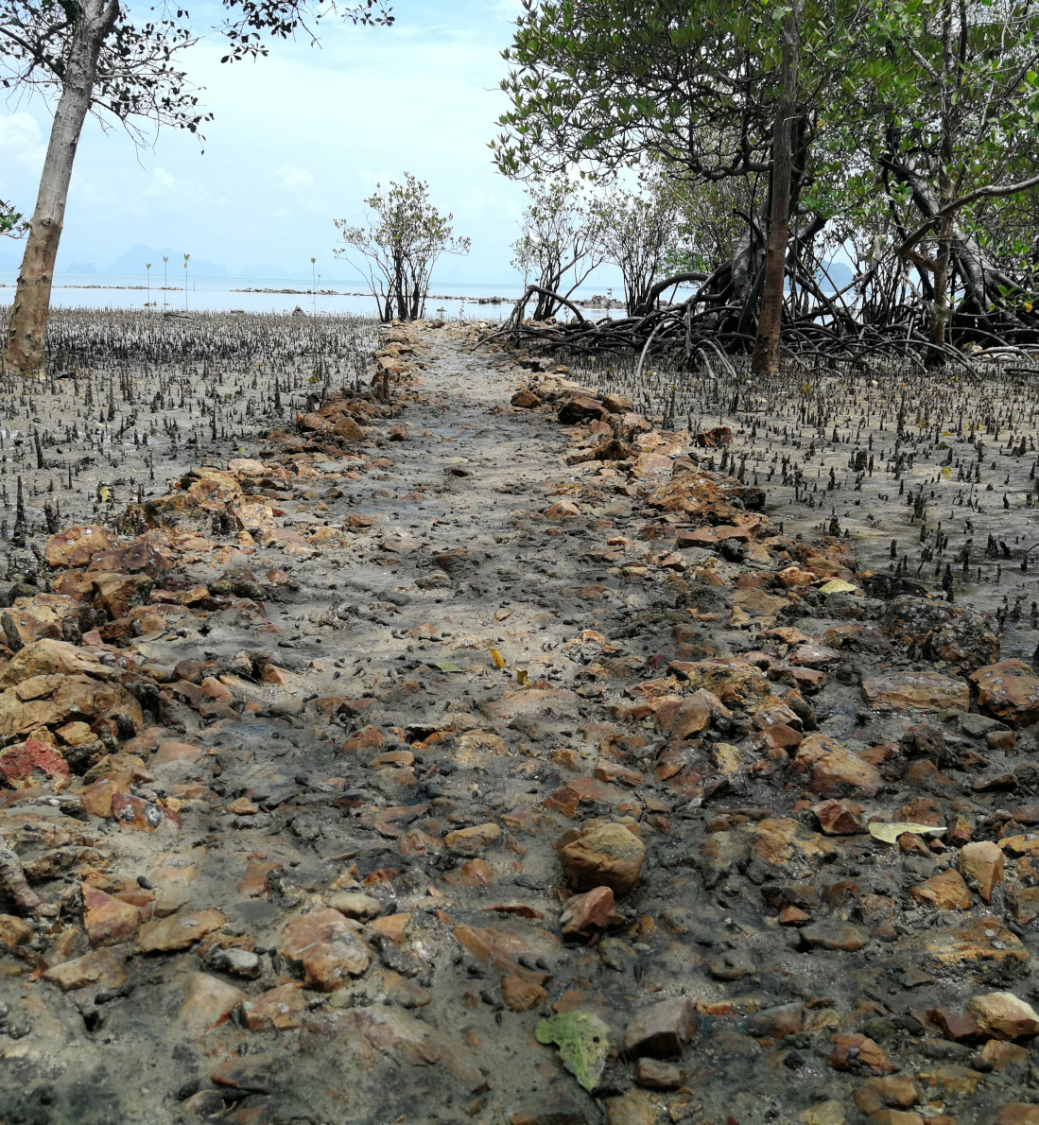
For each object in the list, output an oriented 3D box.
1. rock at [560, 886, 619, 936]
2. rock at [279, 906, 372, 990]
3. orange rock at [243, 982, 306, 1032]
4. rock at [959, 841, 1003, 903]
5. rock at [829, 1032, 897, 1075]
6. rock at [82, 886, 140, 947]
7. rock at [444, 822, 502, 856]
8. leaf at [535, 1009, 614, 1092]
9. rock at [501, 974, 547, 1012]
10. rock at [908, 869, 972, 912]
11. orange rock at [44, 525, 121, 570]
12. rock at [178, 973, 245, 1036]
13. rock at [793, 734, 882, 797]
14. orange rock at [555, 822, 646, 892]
[{"bbox_3d":[0.107,0.527,1.774,0.090,0.062,0.066,2,13,4],"label":"rock"},{"bbox_3d":[-0.279,0.551,1.677,0.130,0.081,0.140,-1,14,-10],"label":"rock"},{"bbox_3d":[-0.287,0.519,1.369,0.075,0.042,0.049,-2,14,-15],"label":"orange rock"},{"bbox_3d":[0.747,0.501,1.895,0.064,0.088,0.076,7,14,23],"label":"rock"},{"bbox_3d":[0.387,0.553,1.318,0.073,0.031,0.047,4,14,10],"label":"rock"},{"bbox_3d":[-0.533,0.462,1.527,0.065,0.071,0.061,5,14,15],"label":"rock"},{"bbox_3d":[-0.070,0.423,1.793,0.087,0.042,0.052,-1,14,-10],"label":"rock"},{"bbox_3d":[0.067,0.548,1.321,0.087,0.020,0.145,0,13,-6],"label":"leaf"},{"bbox_3d":[0.006,0.585,1.592,0.062,0.038,0.051,2,13,1],"label":"rock"},{"bbox_3d":[0.599,0.467,1.667,0.082,0.045,0.057,4,14,10],"label":"rock"},{"bbox_3d":[-1.463,-0.052,3.912,0.233,0.128,0.181,-4,14,-20],"label":"orange rock"},{"bbox_3d":[-0.357,0.513,1.357,0.074,0.058,0.059,-4,14,-19],"label":"rock"},{"bbox_3d":[0.553,0.353,2.037,0.148,0.093,0.096,6,14,19],"label":"rock"},{"bbox_3d":[0.132,0.480,1.911,0.146,0.091,0.112,2,13,5],"label":"orange rock"}]

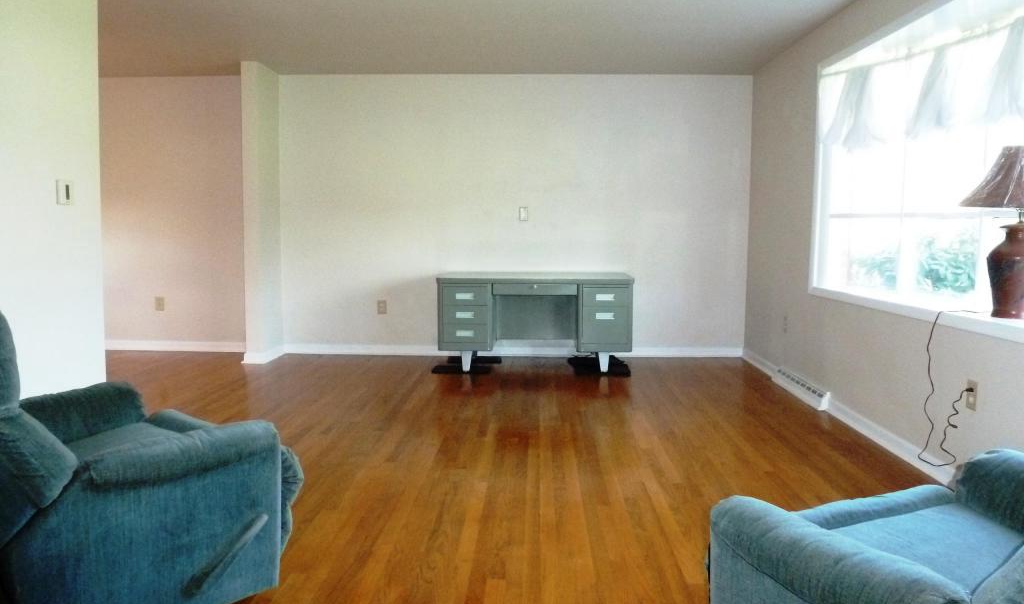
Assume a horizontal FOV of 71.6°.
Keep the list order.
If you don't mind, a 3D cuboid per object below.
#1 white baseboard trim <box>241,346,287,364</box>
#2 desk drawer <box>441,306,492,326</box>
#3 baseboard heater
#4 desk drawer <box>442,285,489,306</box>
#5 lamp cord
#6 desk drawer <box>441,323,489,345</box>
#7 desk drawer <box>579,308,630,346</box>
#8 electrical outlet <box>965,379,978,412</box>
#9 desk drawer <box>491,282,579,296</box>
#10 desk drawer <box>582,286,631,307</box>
[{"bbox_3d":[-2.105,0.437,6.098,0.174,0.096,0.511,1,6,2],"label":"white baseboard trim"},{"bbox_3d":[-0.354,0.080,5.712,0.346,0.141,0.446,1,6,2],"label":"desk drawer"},{"bbox_3d":[1.946,0.573,4.858,0.056,0.116,0.927,1,6,2],"label":"baseboard heater"},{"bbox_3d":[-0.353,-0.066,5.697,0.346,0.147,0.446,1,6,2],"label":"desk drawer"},{"bbox_3d":[1.885,0.395,3.106,0.055,0.699,0.382,1,6,2],"label":"lamp cord"},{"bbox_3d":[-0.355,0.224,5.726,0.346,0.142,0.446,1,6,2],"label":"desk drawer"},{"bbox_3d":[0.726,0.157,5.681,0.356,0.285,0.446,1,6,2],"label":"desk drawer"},{"bbox_3d":[1.900,0.387,2.941,0.015,0.116,0.068,1,6,2],"label":"electrical outlet"},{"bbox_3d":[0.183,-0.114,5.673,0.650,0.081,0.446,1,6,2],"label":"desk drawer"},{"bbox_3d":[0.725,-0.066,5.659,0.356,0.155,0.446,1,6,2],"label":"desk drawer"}]

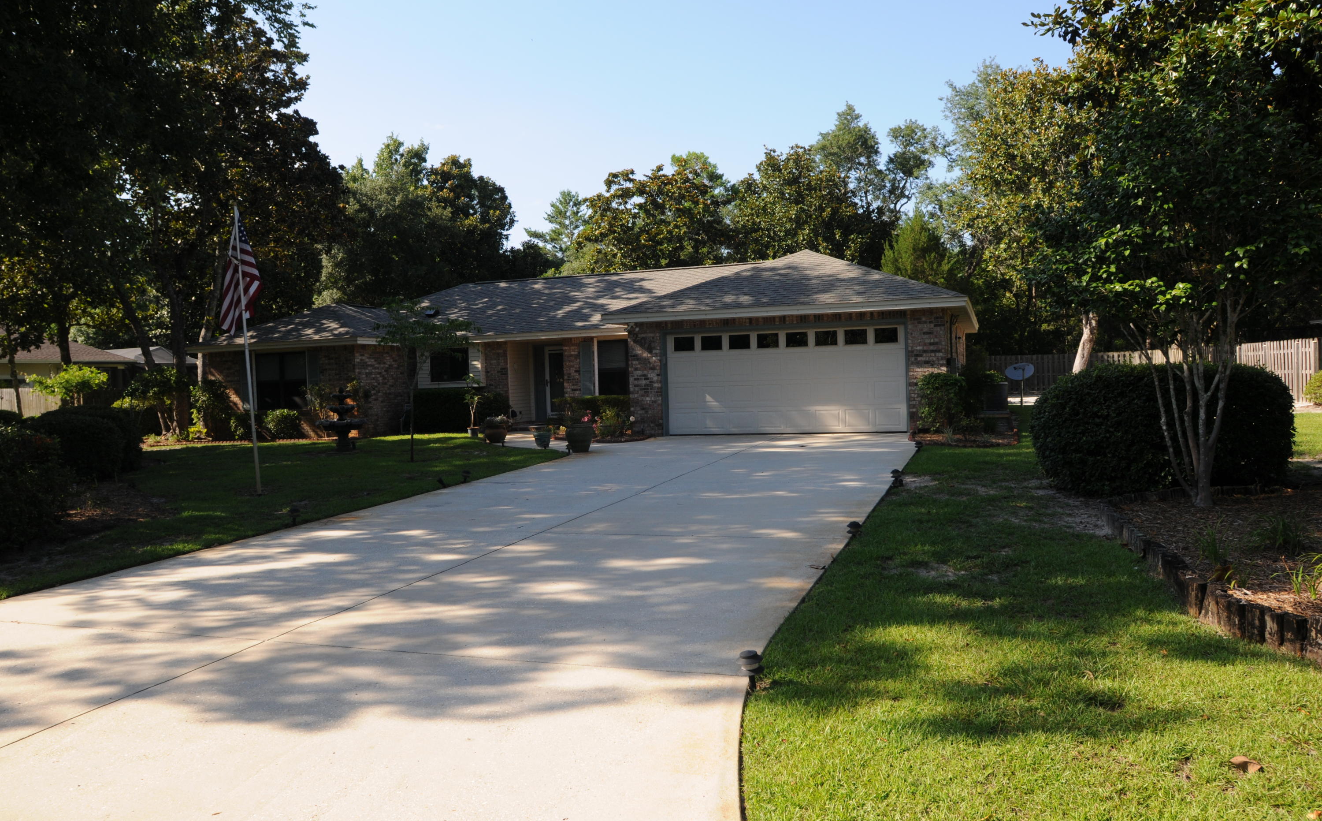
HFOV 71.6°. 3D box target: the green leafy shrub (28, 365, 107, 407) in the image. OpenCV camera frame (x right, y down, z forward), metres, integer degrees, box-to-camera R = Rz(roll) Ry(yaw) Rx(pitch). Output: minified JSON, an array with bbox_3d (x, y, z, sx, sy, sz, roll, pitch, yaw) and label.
[{"bbox_3d":[-14.852,-0.034,22.952,1.700,2.250,1.650,-1,3,20],"label":"green leafy shrub"}]

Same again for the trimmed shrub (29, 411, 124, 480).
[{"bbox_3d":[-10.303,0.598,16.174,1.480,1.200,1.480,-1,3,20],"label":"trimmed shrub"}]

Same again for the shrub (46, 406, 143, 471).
[{"bbox_3d":[-10.899,0.545,17.674,1.620,1.220,1.600,-1,3,20],"label":"shrub"}]

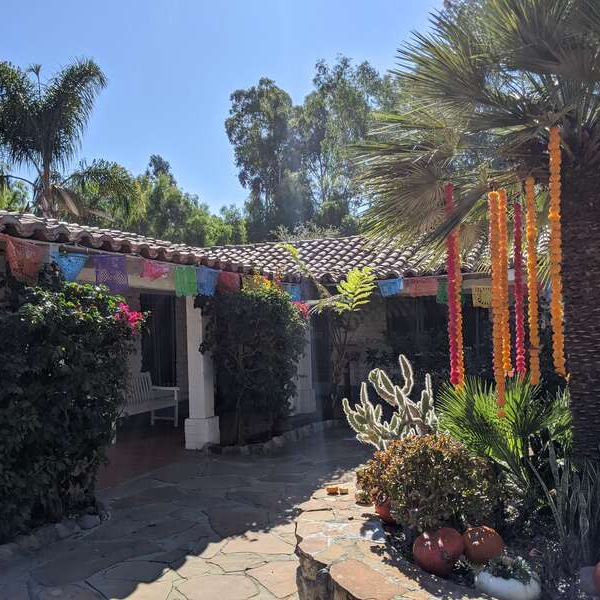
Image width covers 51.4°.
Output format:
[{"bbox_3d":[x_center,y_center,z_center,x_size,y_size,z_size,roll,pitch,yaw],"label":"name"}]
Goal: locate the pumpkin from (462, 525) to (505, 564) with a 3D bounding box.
[{"bbox_3d":[0.991,1.327,3.380,0.235,0.200,0.235,-1,-1,0],"label":"pumpkin"}]

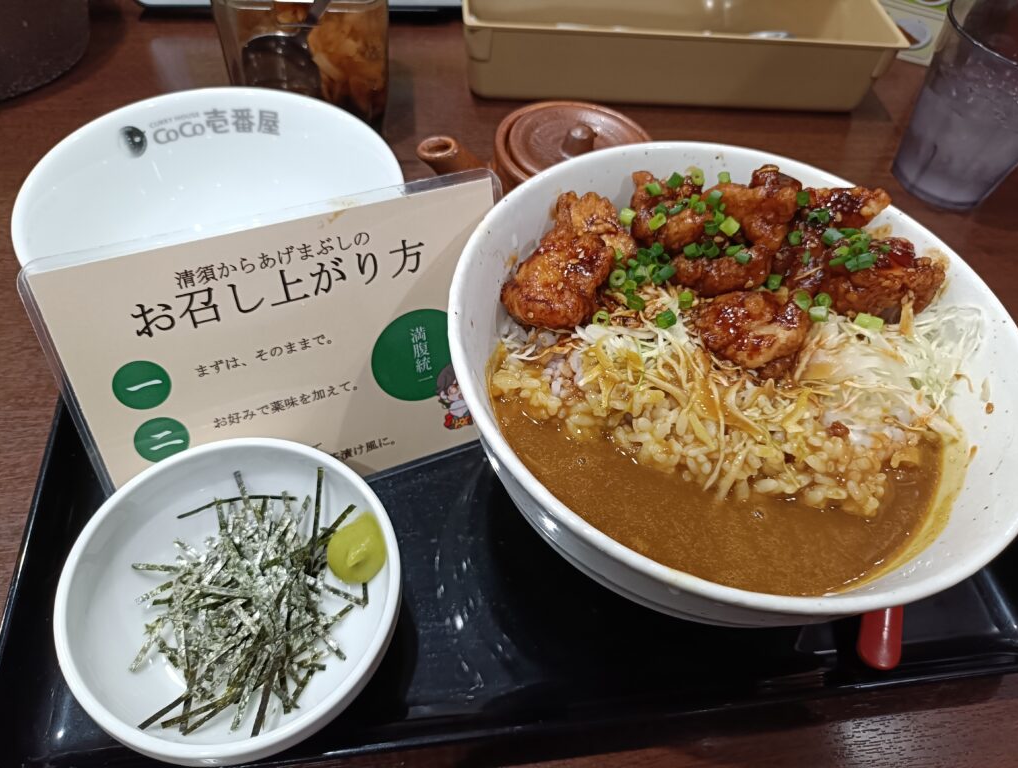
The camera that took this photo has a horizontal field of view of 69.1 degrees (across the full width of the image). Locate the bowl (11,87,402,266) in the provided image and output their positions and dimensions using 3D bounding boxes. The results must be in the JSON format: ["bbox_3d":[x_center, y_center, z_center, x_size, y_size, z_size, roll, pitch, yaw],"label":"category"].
[{"bbox_3d":[-0.118,-0.057,0.321,0.148,0.065,0.148,3,54,-4],"label":"bowl"}]

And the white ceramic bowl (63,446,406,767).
[{"bbox_3d":[-0.090,0.071,0.251,0.107,0.032,0.107,3,54,-4],"label":"white ceramic bowl"}]

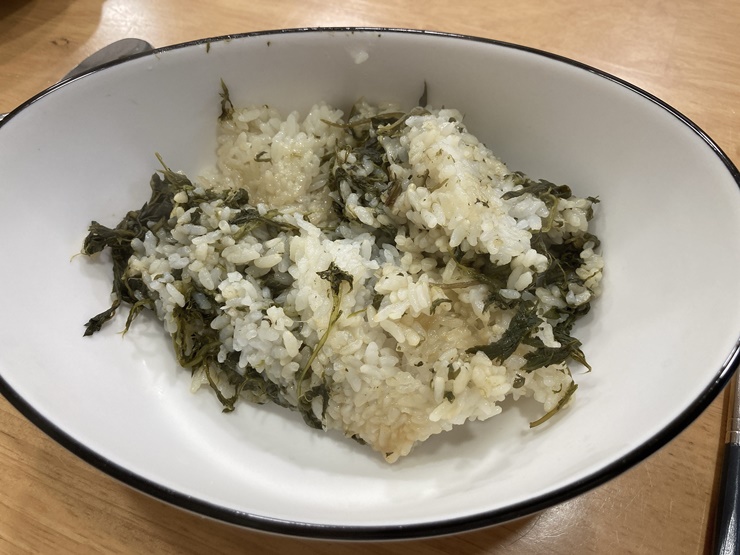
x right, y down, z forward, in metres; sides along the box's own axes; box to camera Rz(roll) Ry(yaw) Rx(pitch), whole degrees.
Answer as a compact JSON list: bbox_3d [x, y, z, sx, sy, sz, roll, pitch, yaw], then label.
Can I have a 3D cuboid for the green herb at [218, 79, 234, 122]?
[{"bbox_3d":[-0.059,-0.073,0.247,0.007,0.018,0.005,-7,26,-6],"label":"green herb"}]

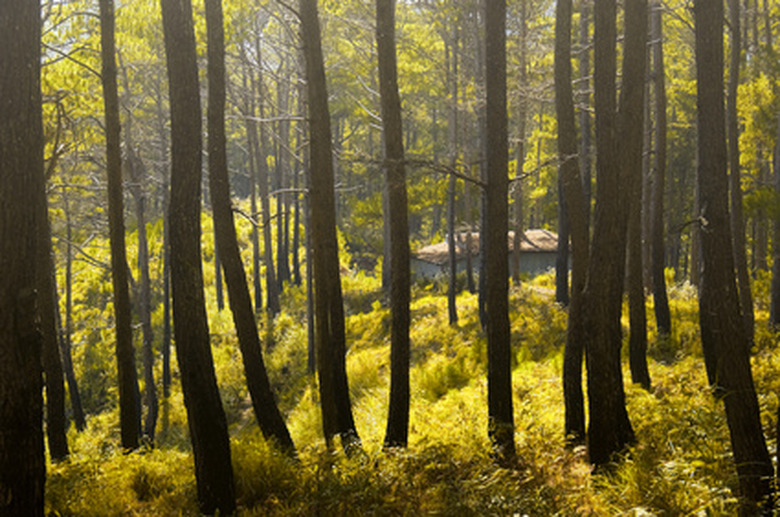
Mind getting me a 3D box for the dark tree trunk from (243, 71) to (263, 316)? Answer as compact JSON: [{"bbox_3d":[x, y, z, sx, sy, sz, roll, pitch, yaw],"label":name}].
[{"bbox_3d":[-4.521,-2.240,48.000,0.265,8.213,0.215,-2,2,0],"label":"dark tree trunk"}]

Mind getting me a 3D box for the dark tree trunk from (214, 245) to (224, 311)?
[{"bbox_3d":[-5.640,0.663,48.000,0.199,2.061,0.182,-4,2,0],"label":"dark tree trunk"}]

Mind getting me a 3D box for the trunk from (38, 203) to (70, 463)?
[{"bbox_3d":[-4.058,0.934,17.500,0.241,2.980,0.230,-2,2,0],"label":"trunk"}]

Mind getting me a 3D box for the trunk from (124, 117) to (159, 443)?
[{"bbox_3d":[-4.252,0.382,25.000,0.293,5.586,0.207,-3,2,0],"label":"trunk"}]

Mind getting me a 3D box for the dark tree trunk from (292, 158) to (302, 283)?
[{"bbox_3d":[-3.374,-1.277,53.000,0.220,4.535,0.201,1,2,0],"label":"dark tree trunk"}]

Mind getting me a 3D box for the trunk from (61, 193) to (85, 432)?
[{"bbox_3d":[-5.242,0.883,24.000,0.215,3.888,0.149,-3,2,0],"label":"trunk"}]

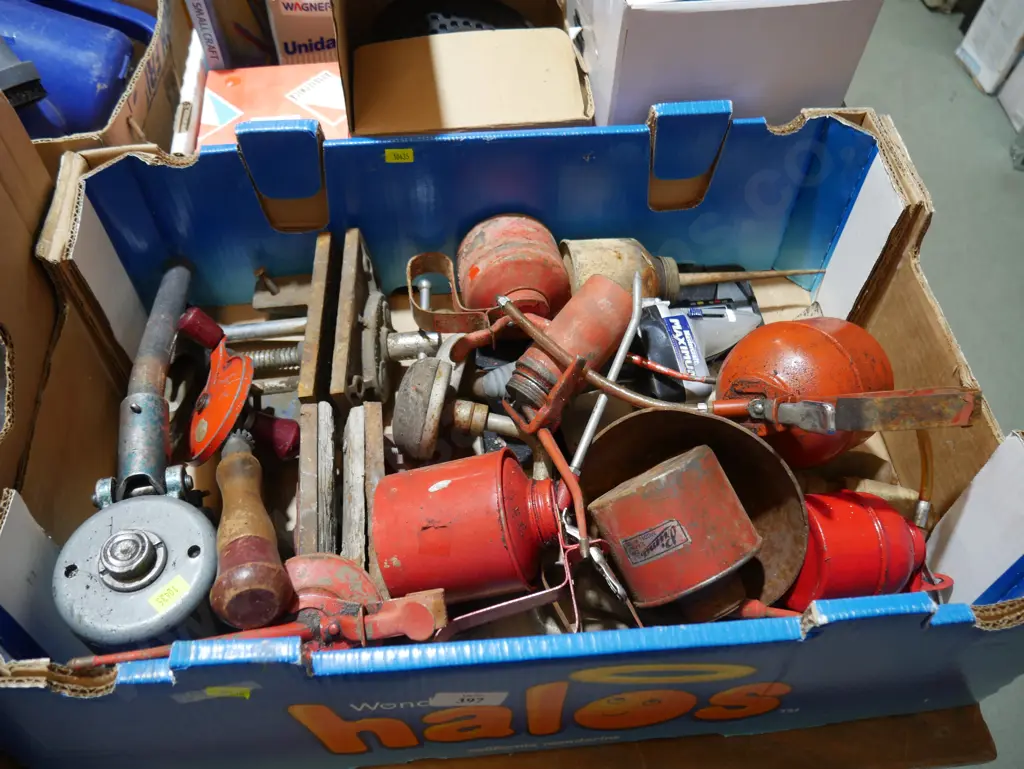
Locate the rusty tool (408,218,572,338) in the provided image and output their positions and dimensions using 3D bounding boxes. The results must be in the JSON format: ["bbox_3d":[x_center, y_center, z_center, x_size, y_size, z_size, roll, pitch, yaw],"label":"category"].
[{"bbox_3d":[-0.019,-0.078,0.679,0.134,0.091,0.088,-4,55,-4],"label":"rusty tool"}]

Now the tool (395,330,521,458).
[{"bbox_3d":[-0.042,0.008,0.618,0.095,0.080,0.095,-4,55,-4],"label":"tool"}]

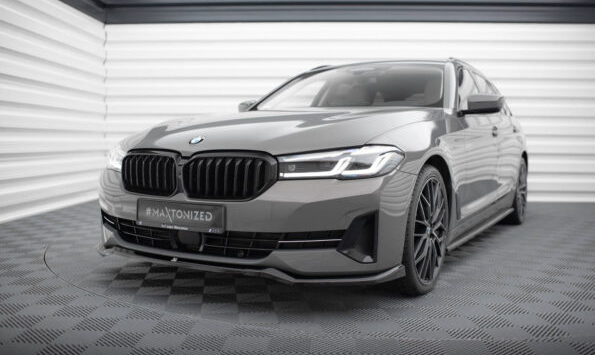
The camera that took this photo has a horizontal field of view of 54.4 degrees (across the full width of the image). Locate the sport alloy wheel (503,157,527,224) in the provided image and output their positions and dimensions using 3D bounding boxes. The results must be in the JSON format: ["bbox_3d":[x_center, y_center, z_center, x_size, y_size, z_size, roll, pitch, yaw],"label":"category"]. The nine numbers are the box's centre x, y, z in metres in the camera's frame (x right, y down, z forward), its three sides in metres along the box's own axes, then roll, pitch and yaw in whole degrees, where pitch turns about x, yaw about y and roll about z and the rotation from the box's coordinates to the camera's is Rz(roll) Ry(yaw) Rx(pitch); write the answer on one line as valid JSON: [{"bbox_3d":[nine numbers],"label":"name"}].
[{"bbox_3d":[2.068,0.109,5.609,0.260,0.680,0.680,3,5,30],"label":"sport alloy wheel"}]

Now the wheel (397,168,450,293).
[{"bbox_3d":[0.576,0.270,3.041,0.250,0.680,0.680,3,5,30],"label":"wheel"}]

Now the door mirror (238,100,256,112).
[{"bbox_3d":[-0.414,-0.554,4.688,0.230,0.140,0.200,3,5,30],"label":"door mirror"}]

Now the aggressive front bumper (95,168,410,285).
[{"bbox_3d":[-0.409,0.183,2.889,1.840,0.525,0.600,3,5,30],"label":"aggressive front bumper"}]

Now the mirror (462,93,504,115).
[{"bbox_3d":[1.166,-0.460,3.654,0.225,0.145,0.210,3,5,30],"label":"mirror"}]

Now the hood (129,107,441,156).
[{"bbox_3d":[-0.169,-0.289,3.265,1.560,0.280,1.360,3,5,30],"label":"hood"}]

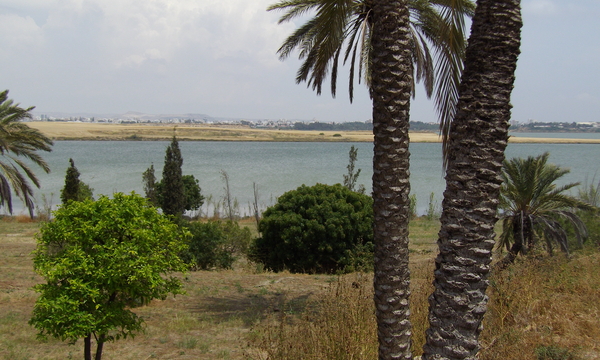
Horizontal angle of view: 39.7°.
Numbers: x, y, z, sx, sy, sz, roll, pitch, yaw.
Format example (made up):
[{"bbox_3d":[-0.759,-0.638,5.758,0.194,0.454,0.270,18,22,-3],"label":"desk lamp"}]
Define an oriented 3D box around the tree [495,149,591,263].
[{"bbox_3d":[6.300,0.780,22.000,2.900,3.000,2.800,0,4,0],"label":"tree"}]

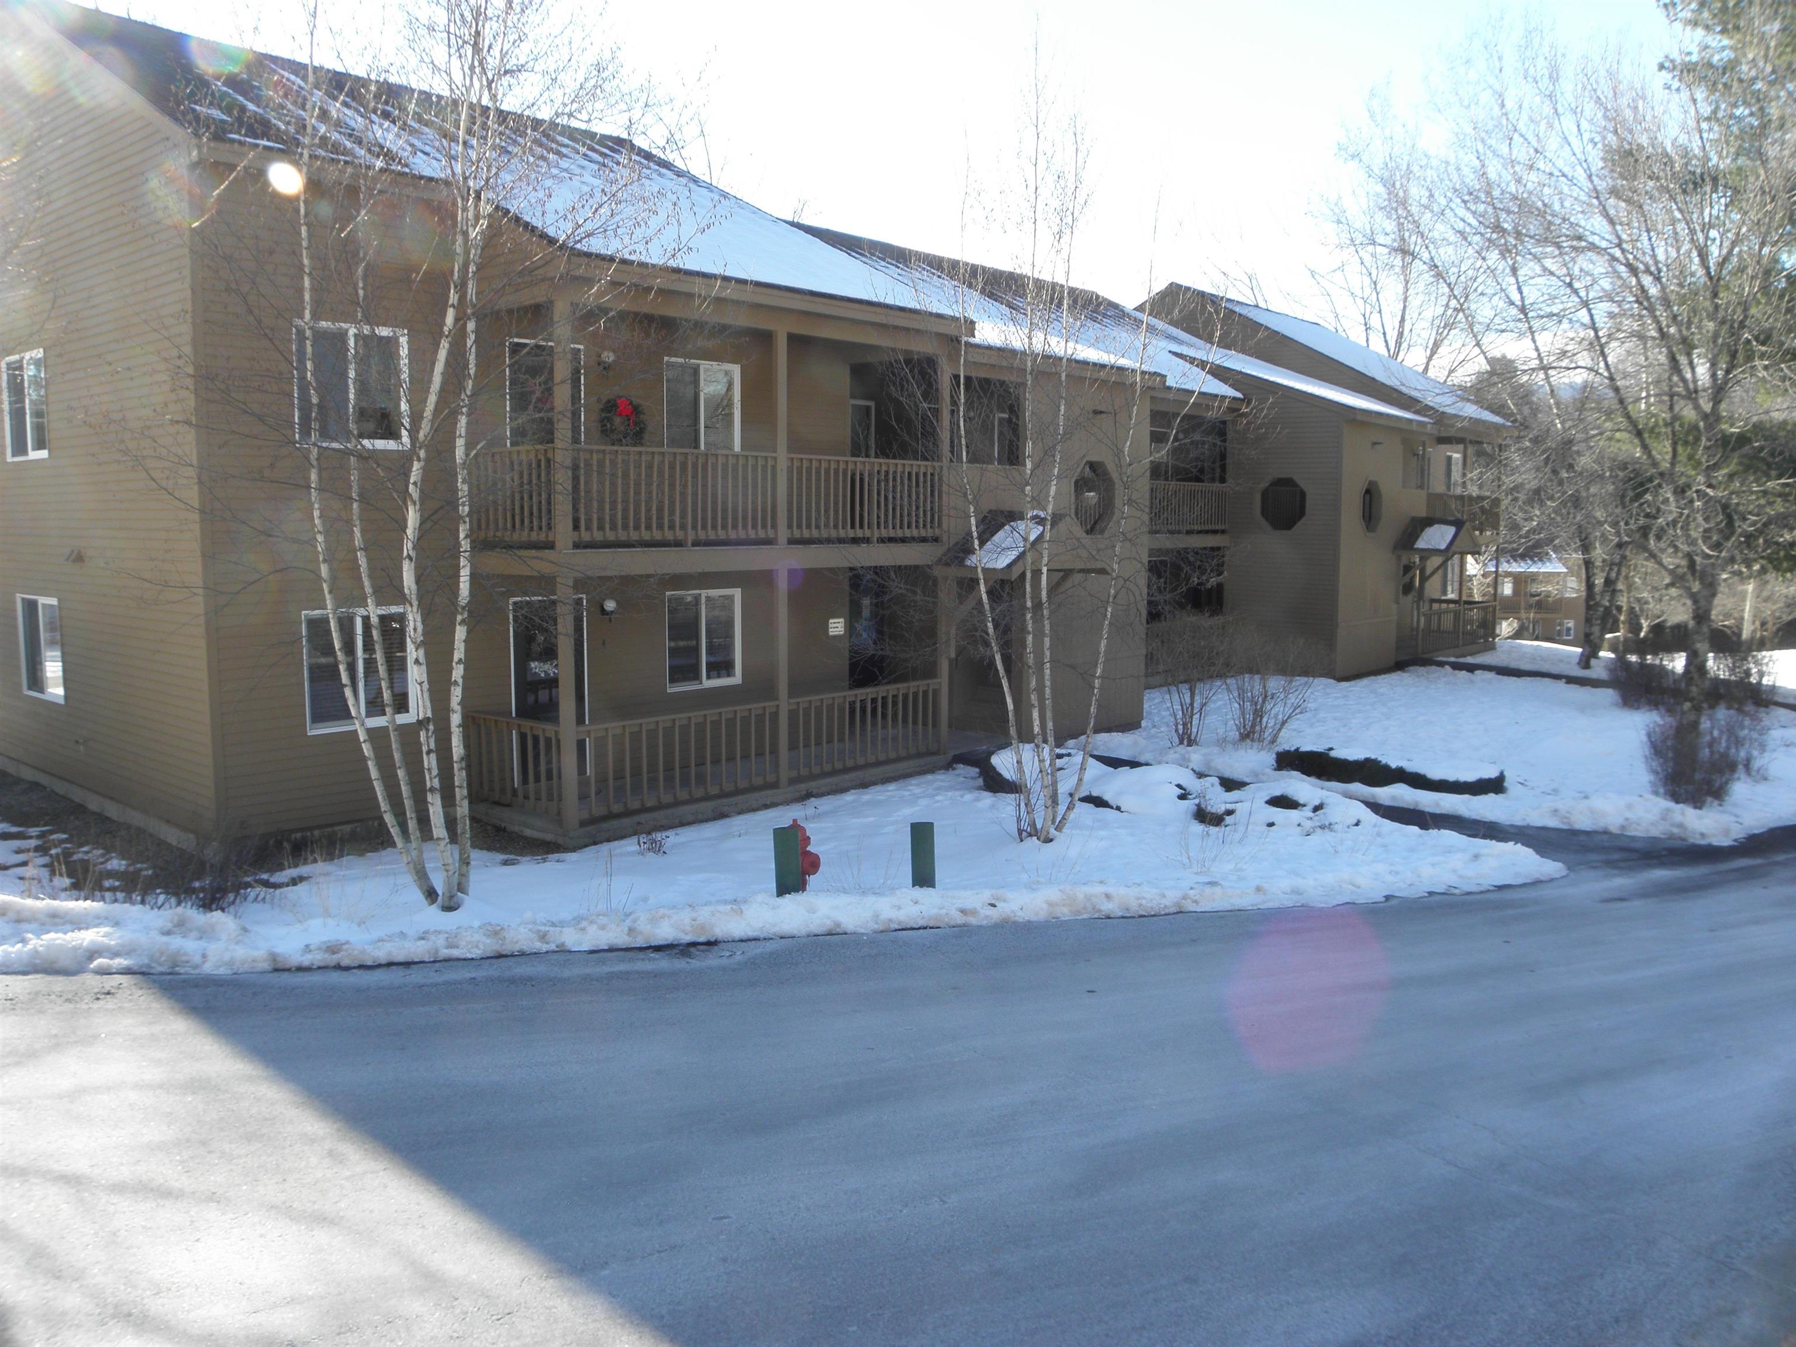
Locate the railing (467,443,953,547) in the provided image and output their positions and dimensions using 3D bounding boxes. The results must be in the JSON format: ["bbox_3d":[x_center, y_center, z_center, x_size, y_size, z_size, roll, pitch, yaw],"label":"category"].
[{"bbox_3d":[-1.934,-1.969,15.514,1.682,1.015,5.779,6,9,42],"label":"railing"}]

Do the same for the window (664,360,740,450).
[{"bbox_3d":[-2.324,-3.150,16.244,0.100,1.186,1.170,6,9,42],"label":"window"}]

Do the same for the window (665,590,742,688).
[{"bbox_3d":[-2.351,-0.413,16.548,0.100,1.194,1.176,6,9,42],"label":"window"}]

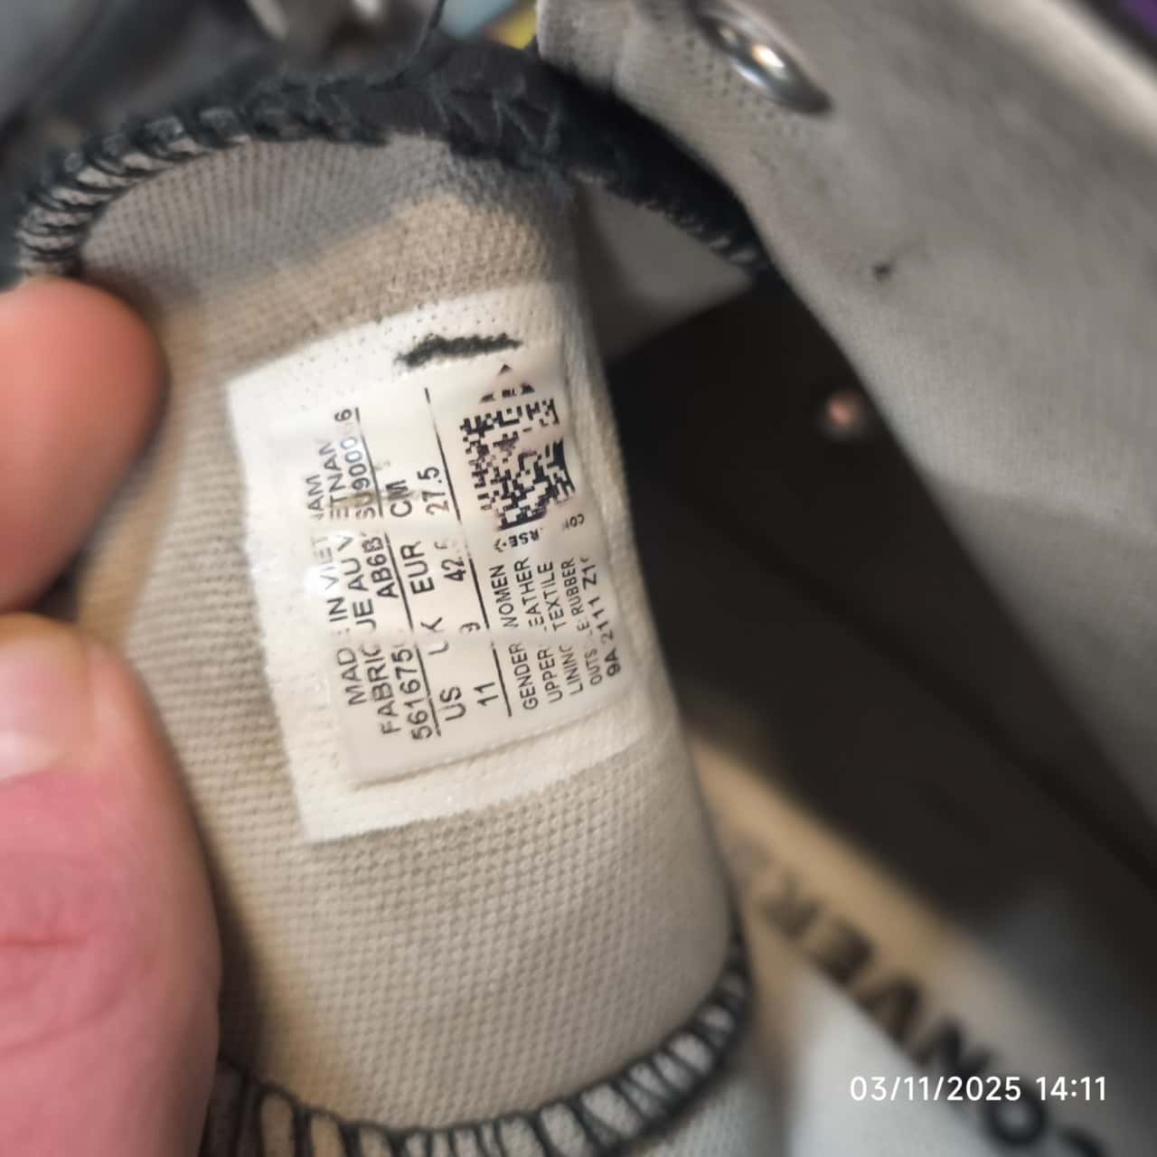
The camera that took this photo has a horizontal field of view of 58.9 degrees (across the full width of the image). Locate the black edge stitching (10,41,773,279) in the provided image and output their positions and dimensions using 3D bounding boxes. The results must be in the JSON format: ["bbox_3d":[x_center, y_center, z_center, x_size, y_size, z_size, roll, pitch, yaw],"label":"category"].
[{"bbox_3d":[-0.017,-0.039,0.100,0.081,0.032,0.020,0,90,-10],"label":"black edge stitching"}]

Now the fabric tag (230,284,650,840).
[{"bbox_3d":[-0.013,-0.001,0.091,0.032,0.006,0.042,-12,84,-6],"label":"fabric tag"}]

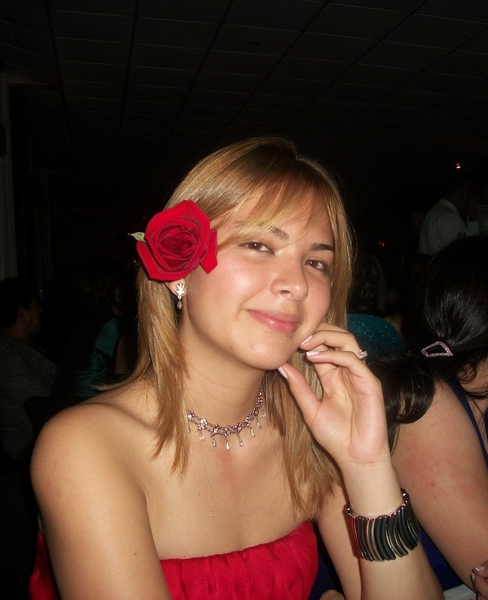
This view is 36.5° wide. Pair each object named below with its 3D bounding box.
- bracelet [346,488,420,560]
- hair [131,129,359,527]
[{"bbox_3d":[0.132,0.214,0.705,0.064,0.046,0.057,-17,16,5],"label":"bracelet"},{"bbox_3d":[-0.006,0.027,0.765,0.215,0.380,0.225,4,2,-25],"label":"hair"}]

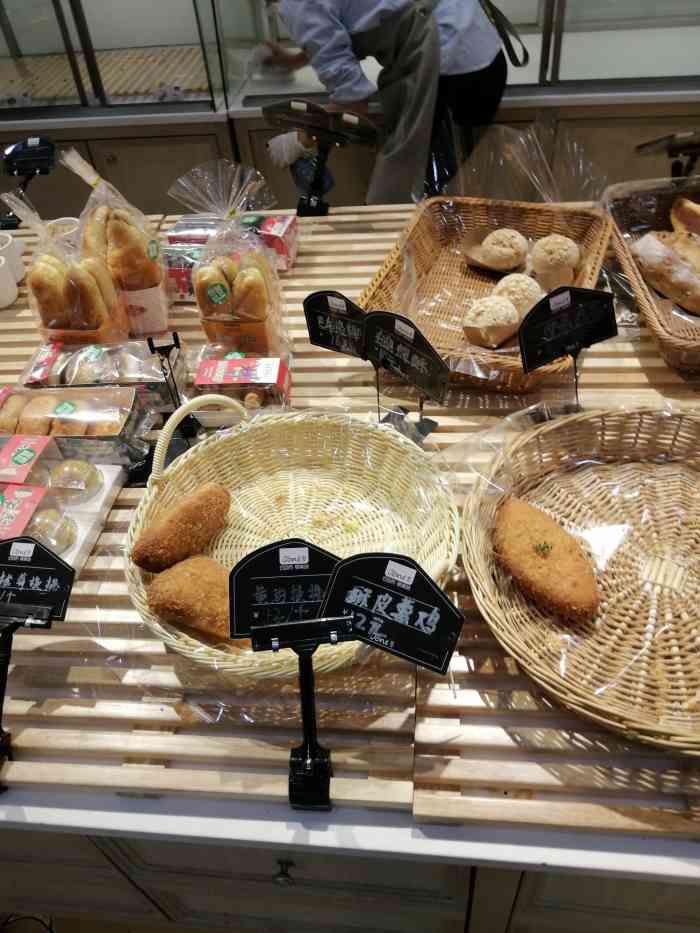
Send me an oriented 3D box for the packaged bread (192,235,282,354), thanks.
[{"bbox_3d":[-0.164,-0.253,1.087,0.094,0.158,0.084,0,46,7],"label":"packaged bread"}]

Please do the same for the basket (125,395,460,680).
[{"bbox_3d":[-0.057,0.067,0.767,0.347,0.148,0.347,-3,45,3],"label":"basket"}]

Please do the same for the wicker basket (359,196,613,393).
[{"bbox_3d":[0.210,-0.265,1.105,0.310,0.089,0.428,11,48,17],"label":"wicker basket"}]

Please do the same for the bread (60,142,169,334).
[{"bbox_3d":[-0.352,-0.330,1.111,0.097,0.261,0.089,-12,46,-6],"label":"bread"}]

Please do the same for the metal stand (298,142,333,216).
[{"bbox_3d":[-0.070,-0.552,1.385,0.055,0.138,0.049,0,46,7],"label":"metal stand"}]

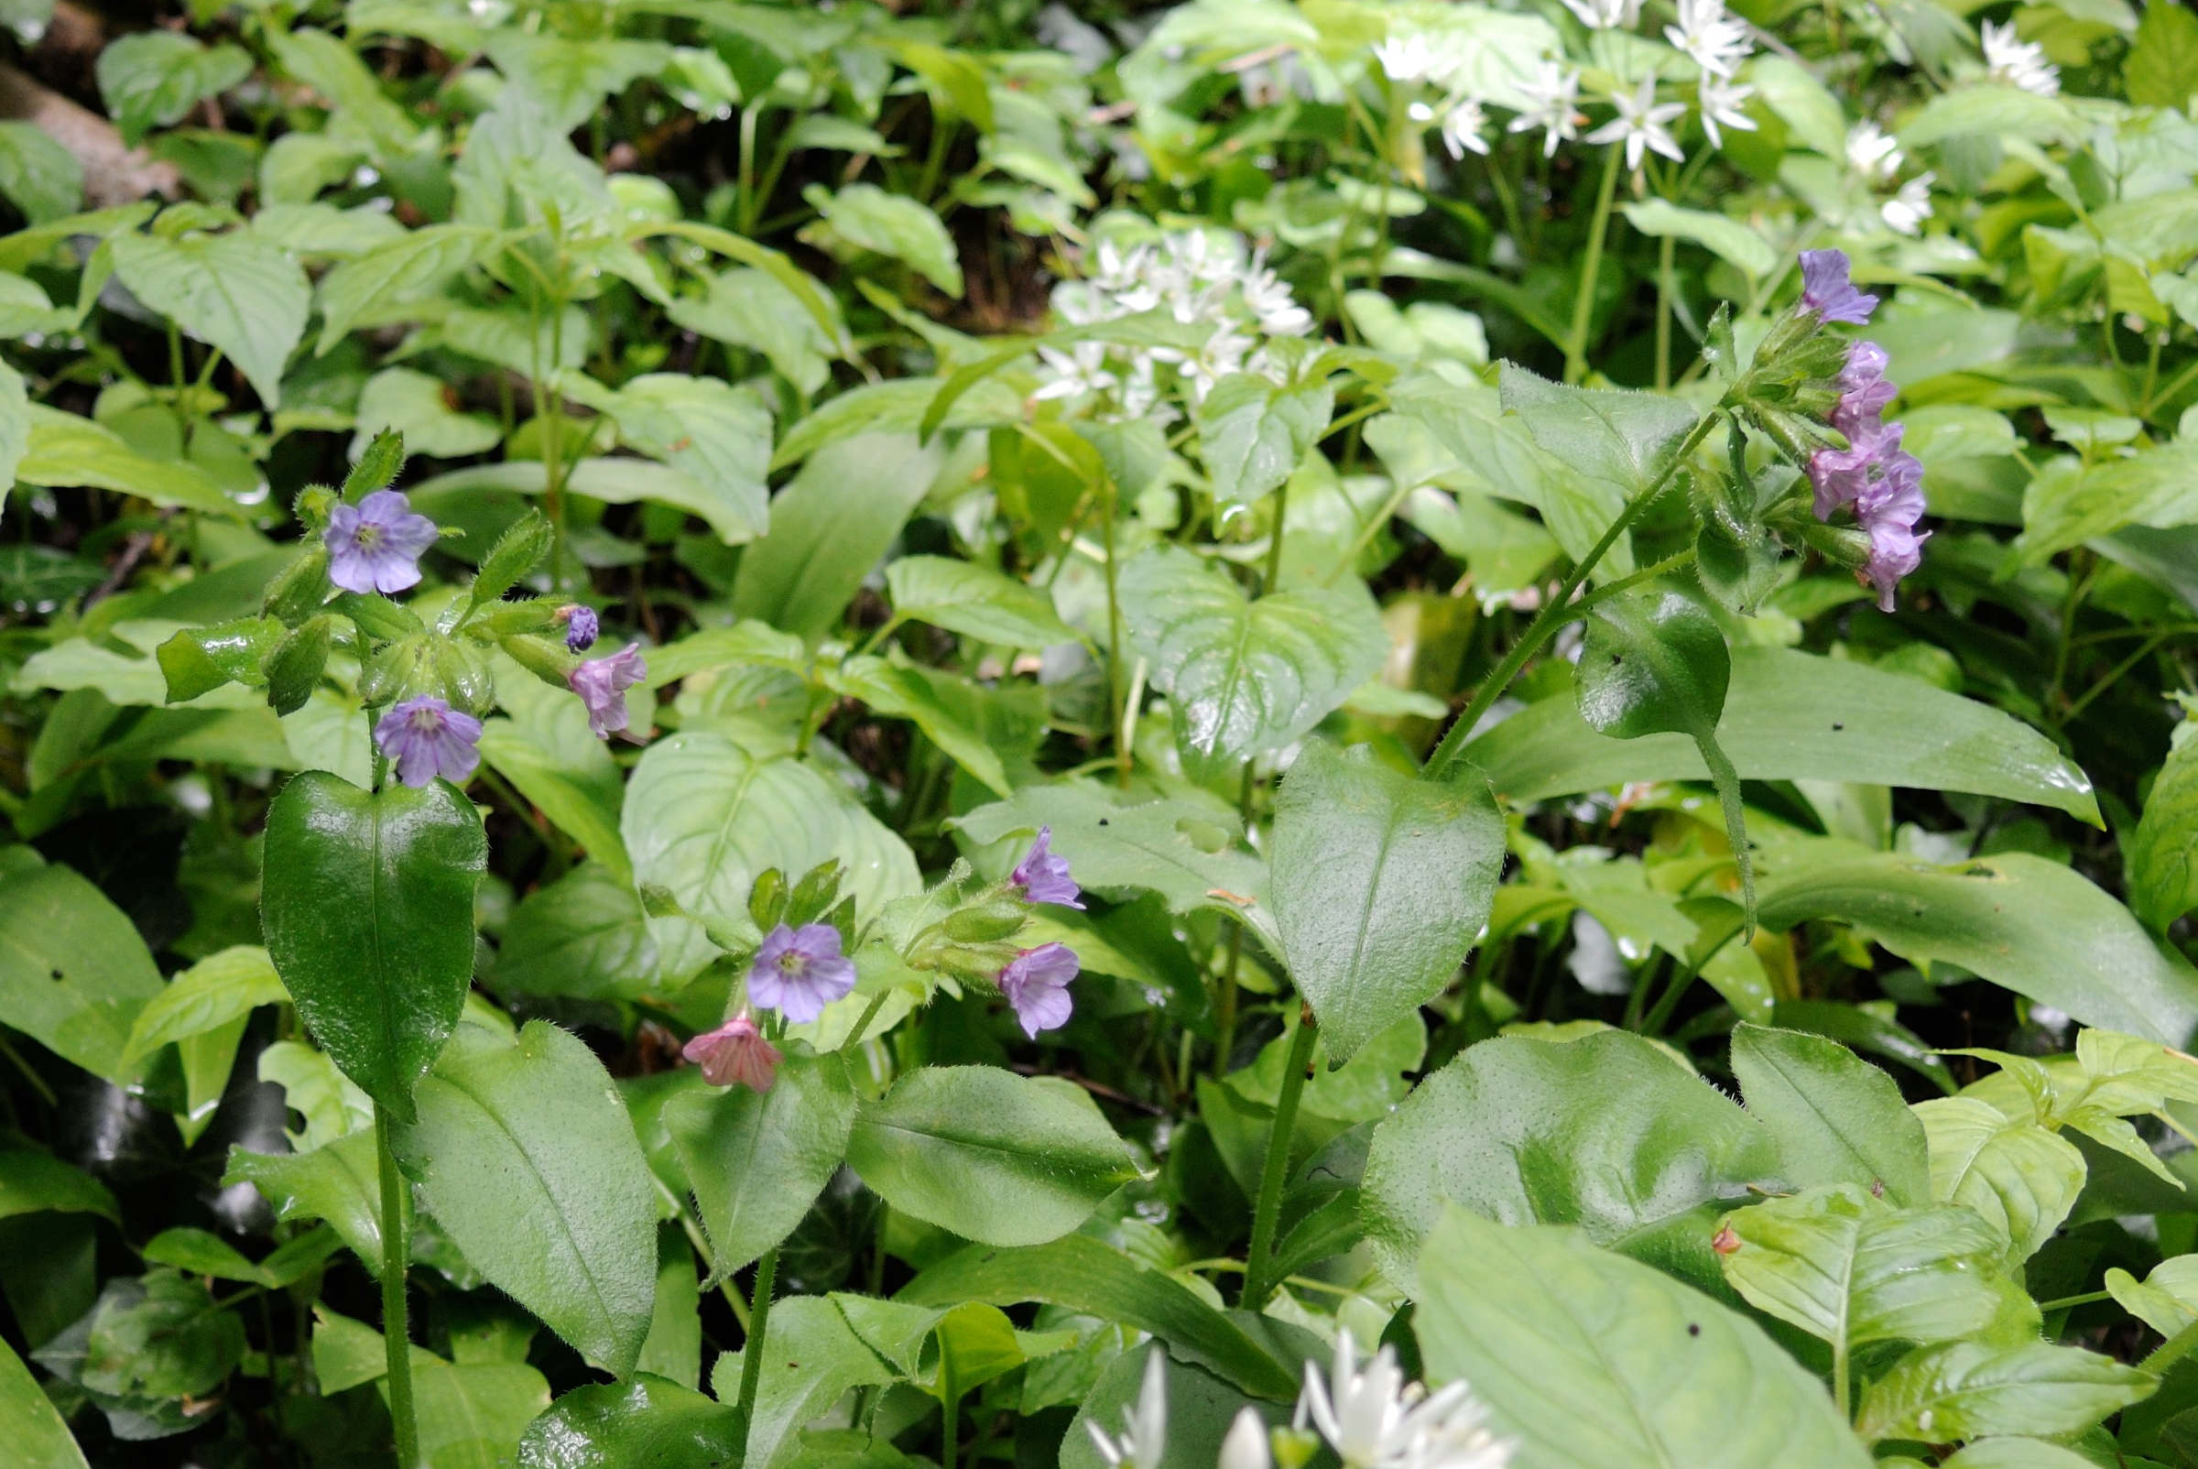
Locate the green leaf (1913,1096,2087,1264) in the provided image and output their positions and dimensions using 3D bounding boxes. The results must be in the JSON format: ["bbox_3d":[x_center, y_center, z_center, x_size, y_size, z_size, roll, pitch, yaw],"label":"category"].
[{"bbox_3d":[0.151,0.076,0.300,0.028,0.010,0.034,33,47,8],"label":"green leaf"}]

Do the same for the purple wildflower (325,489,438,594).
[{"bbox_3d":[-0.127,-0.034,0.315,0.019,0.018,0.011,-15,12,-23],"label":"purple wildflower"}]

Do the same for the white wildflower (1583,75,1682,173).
[{"bbox_3d":[0.125,-0.142,0.413,0.023,0.022,0.009,3,9,6],"label":"white wildflower"}]

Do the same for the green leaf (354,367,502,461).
[{"bbox_3d":[-0.158,-0.076,0.420,0.034,0.009,0.023,18,44,12],"label":"green leaf"}]

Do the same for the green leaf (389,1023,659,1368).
[{"bbox_3d":[-0.106,0.087,0.330,0.044,0.014,0.072,-26,70,-21],"label":"green leaf"}]

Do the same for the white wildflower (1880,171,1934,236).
[{"bbox_3d":[0.214,-0.140,0.470,0.015,0.015,0.014,1,24,-12],"label":"white wildflower"}]

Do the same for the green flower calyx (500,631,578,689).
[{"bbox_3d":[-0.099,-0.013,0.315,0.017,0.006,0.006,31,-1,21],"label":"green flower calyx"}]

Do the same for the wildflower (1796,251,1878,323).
[{"bbox_3d":[0.133,-0.081,0.320,0.010,0.016,0.016,-38,39,-6],"label":"wildflower"}]

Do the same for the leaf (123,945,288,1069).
[{"bbox_3d":[-0.165,0.050,0.330,0.036,0.010,0.018,-32,44,-18],"label":"leaf"}]

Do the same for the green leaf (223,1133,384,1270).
[{"bbox_3d":[-0.158,0.093,0.355,0.035,0.012,0.028,-14,49,-21],"label":"green leaf"}]

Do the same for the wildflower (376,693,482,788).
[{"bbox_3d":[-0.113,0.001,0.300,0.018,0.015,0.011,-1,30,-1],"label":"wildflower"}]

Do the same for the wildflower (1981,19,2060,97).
[{"bbox_3d":[0.259,-0.190,0.500,0.021,0.019,0.018,6,24,-2],"label":"wildflower"}]

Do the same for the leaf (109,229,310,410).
[{"bbox_3d":[-0.217,-0.102,0.435,0.040,0.012,0.048,-27,56,-24],"label":"leaf"}]

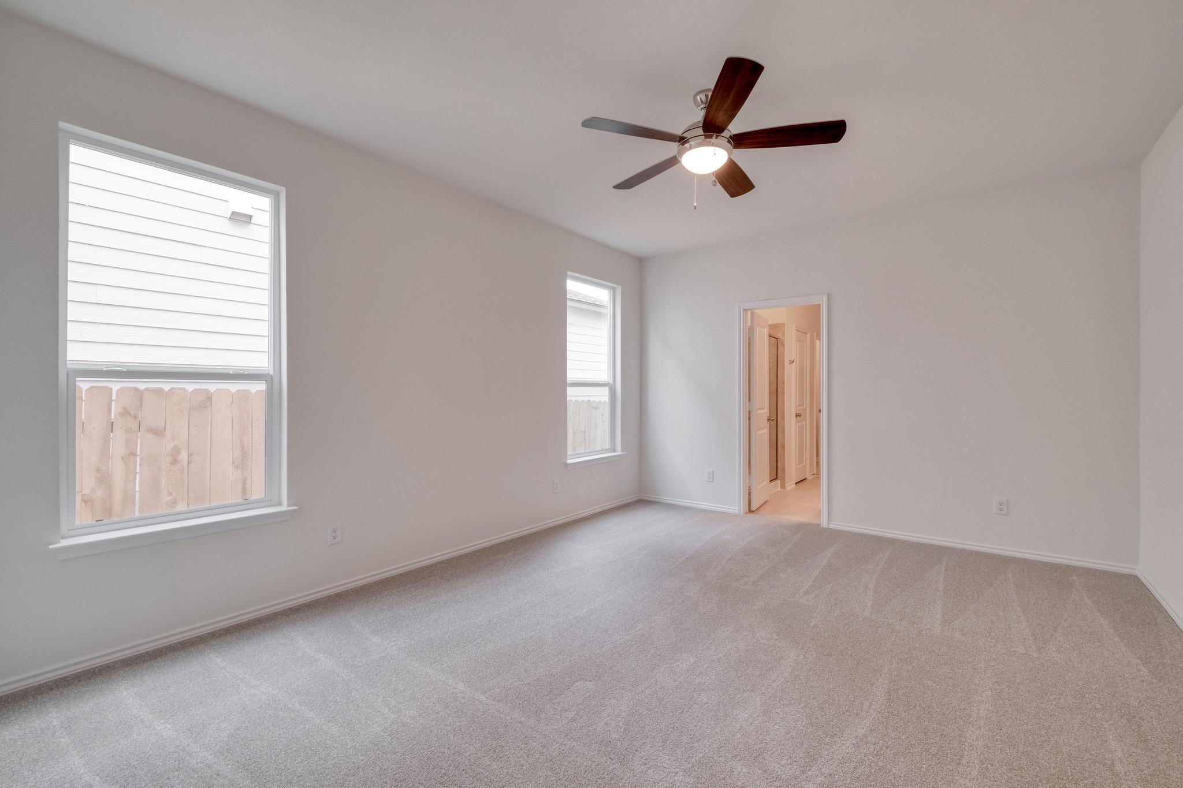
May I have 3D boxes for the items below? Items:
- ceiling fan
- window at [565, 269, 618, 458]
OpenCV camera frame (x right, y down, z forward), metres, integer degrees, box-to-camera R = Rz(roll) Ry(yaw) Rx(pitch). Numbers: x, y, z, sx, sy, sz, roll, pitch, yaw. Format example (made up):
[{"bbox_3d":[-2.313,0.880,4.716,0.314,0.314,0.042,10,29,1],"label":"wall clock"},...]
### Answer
[{"bbox_3d":[0.583,-1.336,2.534,1.290,0.400,1.290,0,0,38],"label":"ceiling fan"},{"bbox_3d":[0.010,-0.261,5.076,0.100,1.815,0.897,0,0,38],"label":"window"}]

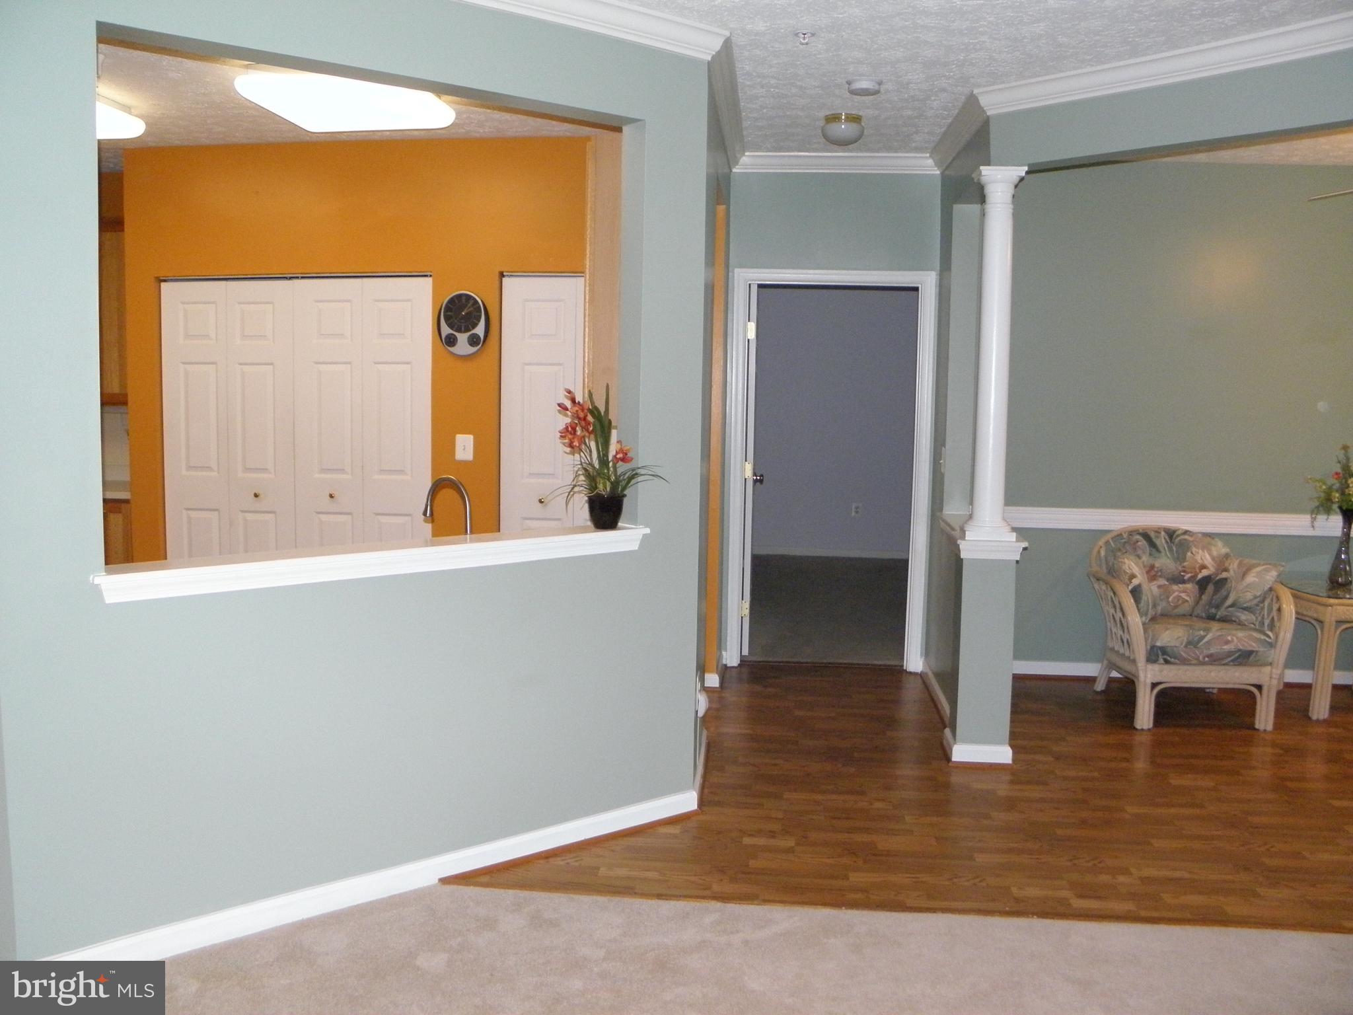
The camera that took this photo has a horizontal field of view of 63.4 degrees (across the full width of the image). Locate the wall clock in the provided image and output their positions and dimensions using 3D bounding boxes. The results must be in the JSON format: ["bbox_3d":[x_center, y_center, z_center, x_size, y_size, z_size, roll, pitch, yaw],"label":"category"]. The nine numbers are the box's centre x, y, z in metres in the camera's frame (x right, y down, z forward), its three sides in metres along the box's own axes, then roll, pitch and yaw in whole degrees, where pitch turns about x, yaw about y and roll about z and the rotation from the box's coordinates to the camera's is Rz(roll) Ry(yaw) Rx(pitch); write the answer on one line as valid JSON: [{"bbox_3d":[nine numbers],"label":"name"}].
[{"bbox_3d":[-1.069,-0.920,5.461,0.268,0.322,0.050,2,7,10],"label":"wall clock"}]

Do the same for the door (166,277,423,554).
[{"bbox_3d":[-1.968,-0.156,5.655,1.463,2.029,0.045,1,6,5],"label":"door"}]

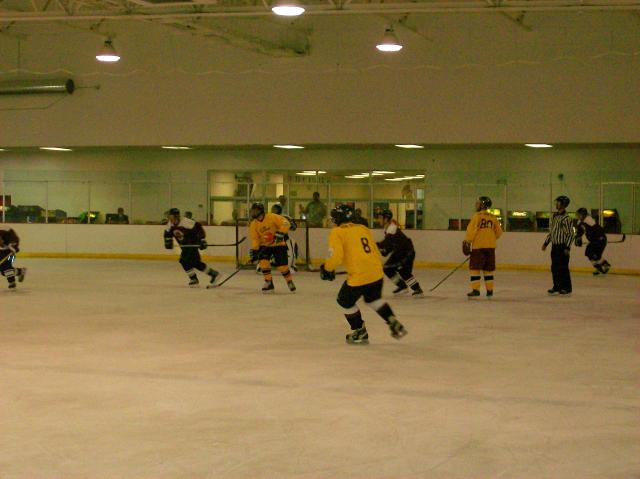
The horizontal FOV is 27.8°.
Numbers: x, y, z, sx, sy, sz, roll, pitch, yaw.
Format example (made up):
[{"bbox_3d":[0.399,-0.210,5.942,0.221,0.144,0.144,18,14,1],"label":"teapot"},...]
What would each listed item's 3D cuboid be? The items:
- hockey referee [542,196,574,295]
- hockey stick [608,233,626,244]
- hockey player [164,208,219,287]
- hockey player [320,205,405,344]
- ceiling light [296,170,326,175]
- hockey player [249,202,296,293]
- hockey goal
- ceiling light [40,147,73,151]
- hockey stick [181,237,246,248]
[{"bbox_3d":[4.537,0.189,24.500,0.370,1.680,0.520,-1,2,-44],"label":"hockey referee"},{"bbox_3d":[6.706,0.024,30.700,1.350,0.250,0.080,0,0,21],"label":"hockey stick"},{"bbox_3d":[-2.573,0.165,26.000,0.850,1.580,0.720,-1,2,-38],"label":"hockey player"},{"bbox_3d":[0.525,0.428,15.800,0.720,1.720,0.850,-1,2,-41],"label":"hockey player"},{"bbox_3d":[-0.329,-2.583,50.000,1.150,0.100,0.650,1,2,20],"label":"ceiling light"},{"bbox_3d":[-0.904,0.162,24.600,0.850,1.720,0.650,1,2,18],"label":"hockey player"},{"bbox_3d":[-1.035,0.132,33.282,1.880,1.260,1.000,1,2,20],"label":"hockey goal"},{"bbox_3d":[-8.660,-2.968,42.500,0.750,0.080,0.650,1,2,20],"label":"ceiling light"},{"bbox_3d":[-2.156,0.060,25.700,1.500,0.270,0.080,-1,0,18],"label":"hockey stick"}]

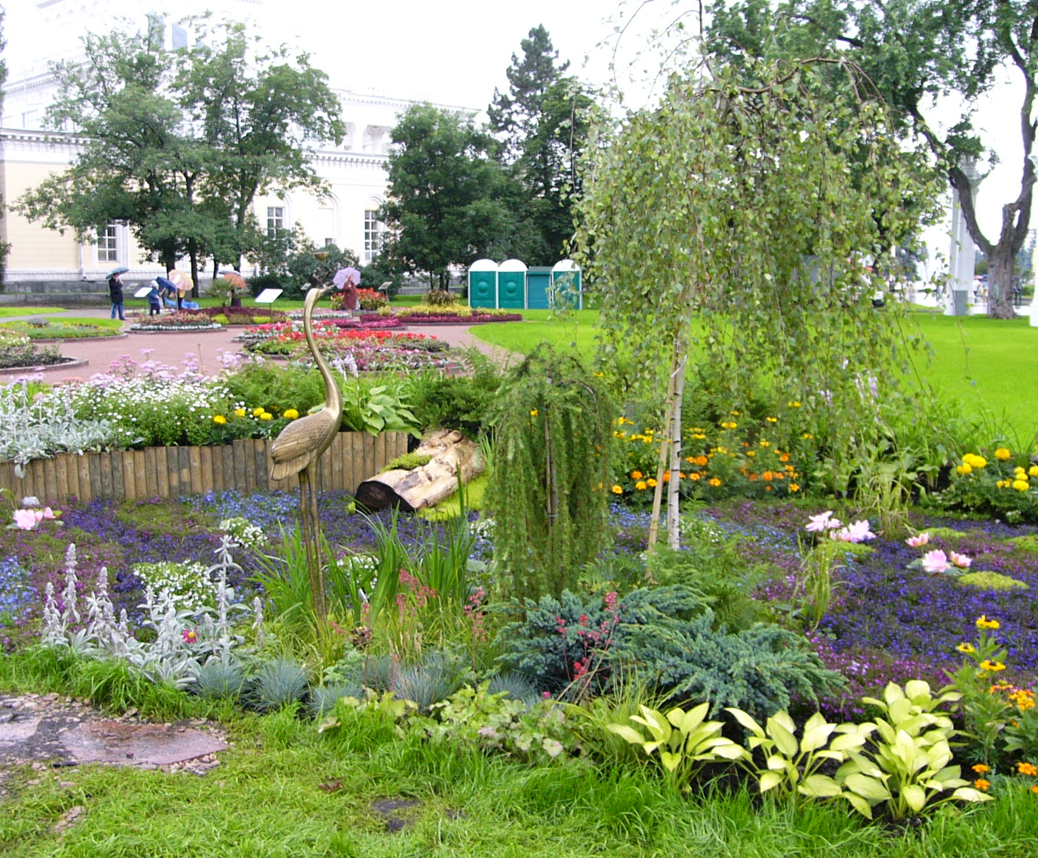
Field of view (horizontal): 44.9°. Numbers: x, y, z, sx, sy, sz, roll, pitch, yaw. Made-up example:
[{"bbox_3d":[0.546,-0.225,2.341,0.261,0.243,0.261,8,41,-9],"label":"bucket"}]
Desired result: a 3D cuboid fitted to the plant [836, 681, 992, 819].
[{"bbox_3d":[1.187,0.967,3.777,0.450,0.370,0.430,0,7,0],"label":"plant"}]

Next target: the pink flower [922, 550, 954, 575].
[{"bbox_3d":[2.148,0.684,6.450,0.160,0.120,0.160,0,7,0],"label":"pink flower"}]

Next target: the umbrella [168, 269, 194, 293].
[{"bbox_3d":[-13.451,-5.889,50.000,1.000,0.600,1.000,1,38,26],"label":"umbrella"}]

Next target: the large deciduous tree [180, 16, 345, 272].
[{"bbox_3d":[-14.108,-14.644,68.721,9.095,14.978,9.095,0,7,0],"label":"large deciduous tree"}]

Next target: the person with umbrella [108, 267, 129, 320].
[{"bbox_3d":[-14.282,-4.838,44.745,0.750,1.880,0.750,6,9,41],"label":"person with umbrella"}]

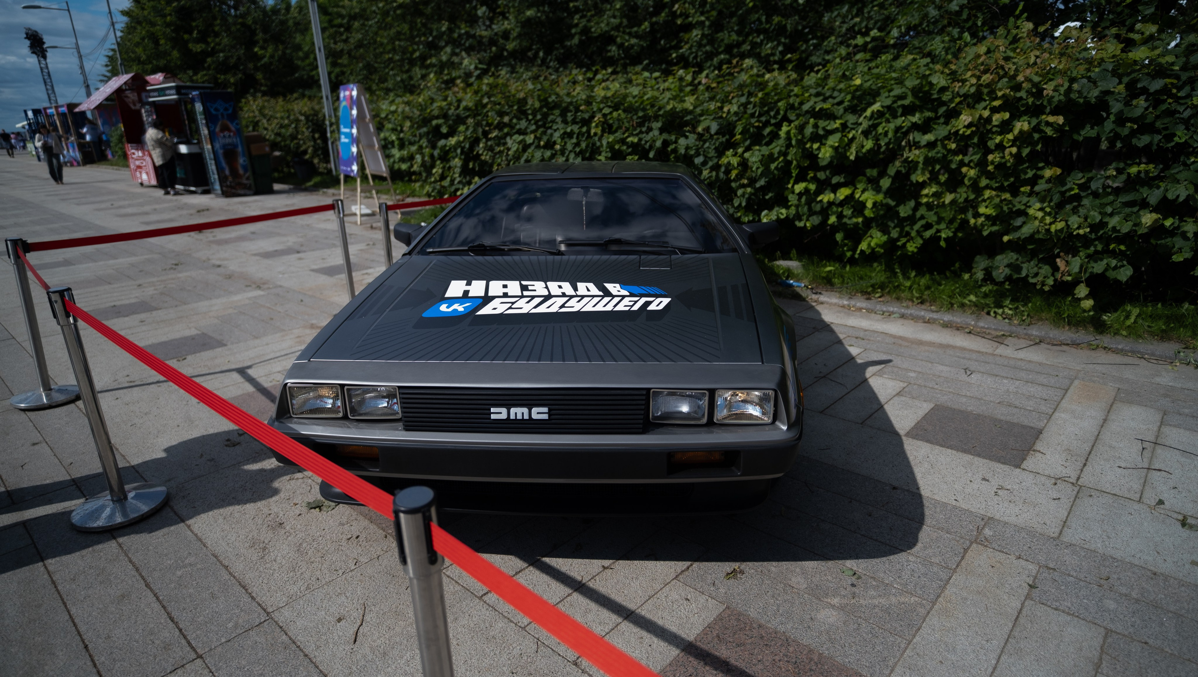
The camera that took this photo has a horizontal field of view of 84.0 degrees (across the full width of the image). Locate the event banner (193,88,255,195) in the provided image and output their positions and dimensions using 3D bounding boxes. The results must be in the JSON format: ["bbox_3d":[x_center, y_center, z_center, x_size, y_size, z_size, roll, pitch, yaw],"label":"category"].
[{"bbox_3d":[-8.573,-4.435,15.245,0.660,2.270,0.700,-17,24,-39],"label":"event banner"}]

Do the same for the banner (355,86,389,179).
[{"bbox_3d":[-3.720,-3.321,10.664,0.050,1.360,0.920,-24,27,-29],"label":"banner"}]

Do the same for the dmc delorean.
[{"bbox_3d":[-0.035,-0.414,4.034,1.940,1.140,4.220,0,18,6],"label":"dmc delorean"}]

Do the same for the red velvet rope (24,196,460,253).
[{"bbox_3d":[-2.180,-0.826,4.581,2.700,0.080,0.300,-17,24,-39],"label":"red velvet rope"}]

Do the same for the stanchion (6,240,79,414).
[{"bbox_3d":[-3.179,-0.096,3.726,0.320,0.900,0.320,-2,18,0],"label":"stanchion"}]

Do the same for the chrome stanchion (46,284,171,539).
[{"bbox_3d":[-1.939,0.254,2.548,0.320,0.900,0.320,-2,18,0],"label":"chrome stanchion"}]

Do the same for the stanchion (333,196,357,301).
[{"bbox_3d":[-1.939,-0.620,5.218,0.320,0.900,0.320,-2,18,0],"label":"stanchion"}]

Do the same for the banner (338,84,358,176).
[{"bbox_3d":[-3.944,-3.273,10.511,0.050,1.360,0.920,-5,17,-36],"label":"banner"}]

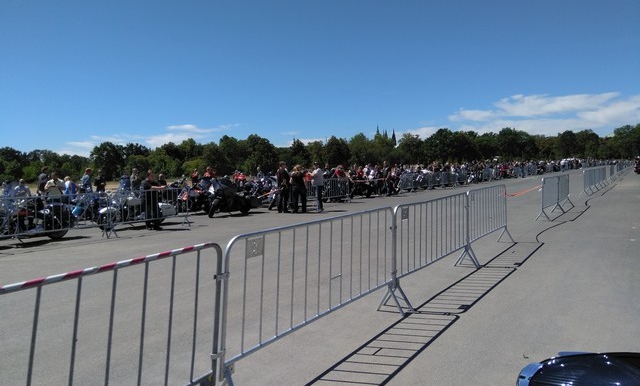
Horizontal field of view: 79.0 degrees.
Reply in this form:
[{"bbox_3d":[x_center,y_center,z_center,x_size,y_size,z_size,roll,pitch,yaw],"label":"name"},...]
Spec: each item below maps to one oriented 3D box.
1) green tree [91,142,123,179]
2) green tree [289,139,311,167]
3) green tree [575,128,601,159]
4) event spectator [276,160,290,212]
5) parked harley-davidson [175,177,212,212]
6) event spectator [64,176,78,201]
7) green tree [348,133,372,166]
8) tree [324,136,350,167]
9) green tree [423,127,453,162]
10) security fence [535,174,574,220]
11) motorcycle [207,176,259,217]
[{"bbox_3d":[-46.622,-6.878,84.725,7.440,8.750,7.440,-3,4,-29],"label":"green tree"},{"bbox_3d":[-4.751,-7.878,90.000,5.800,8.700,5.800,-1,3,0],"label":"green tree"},{"bbox_3d":[75.779,-12.021,110.000,7.400,11.400,7.400,-1,3,0],"label":"green tree"},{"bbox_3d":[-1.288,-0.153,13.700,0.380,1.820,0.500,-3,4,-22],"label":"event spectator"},{"bbox_3d":[-4.686,0.121,14.500,2.200,1.320,0.850,1,4,38],"label":"parked harley-davidson"},{"bbox_3d":[-8.146,0.194,12.651,0.450,1.550,0.500,-3,4,-30],"label":"event spectator"},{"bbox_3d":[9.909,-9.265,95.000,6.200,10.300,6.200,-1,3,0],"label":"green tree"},{"bbox_3d":[4.256,-9.512,96.696,6.490,9.660,6.490,-1,4,3],"label":"tree"},{"bbox_3d":[30.127,-11.155,99.651,7.730,11.120,7.730,0,4,17],"label":"green tree"},{"bbox_3d":[7.137,0.051,11.715,0.500,1.100,4.400,2,5,40],"label":"security fence"},{"bbox_3d":[-3.058,0.096,13.457,2.200,1.360,0.850,-5,5,-42],"label":"motorcycle"}]

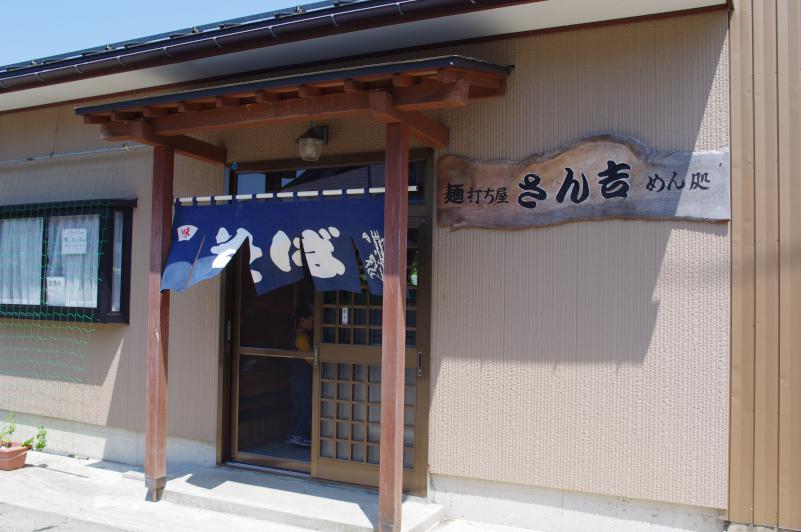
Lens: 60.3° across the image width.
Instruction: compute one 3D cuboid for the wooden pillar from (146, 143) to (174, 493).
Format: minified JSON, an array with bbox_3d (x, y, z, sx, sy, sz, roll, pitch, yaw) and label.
[{"bbox_3d":[-1.612,0.373,4.616,0.097,2.335,0.097,0,-3,26],"label":"wooden pillar"}]

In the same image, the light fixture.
[{"bbox_3d":[-0.611,-0.850,4.753,0.200,0.270,0.250,0,-3,26],"label":"light fixture"}]

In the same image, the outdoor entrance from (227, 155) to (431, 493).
[{"bbox_3d":[-0.566,0.357,4.835,1.700,2.250,0.140,0,-3,26],"label":"outdoor entrance"}]

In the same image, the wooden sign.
[{"bbox_3d":[1.000,-0.499,4.053,1.690,0.560,0.060,0,-3,26],"label":"wooden sign"}]

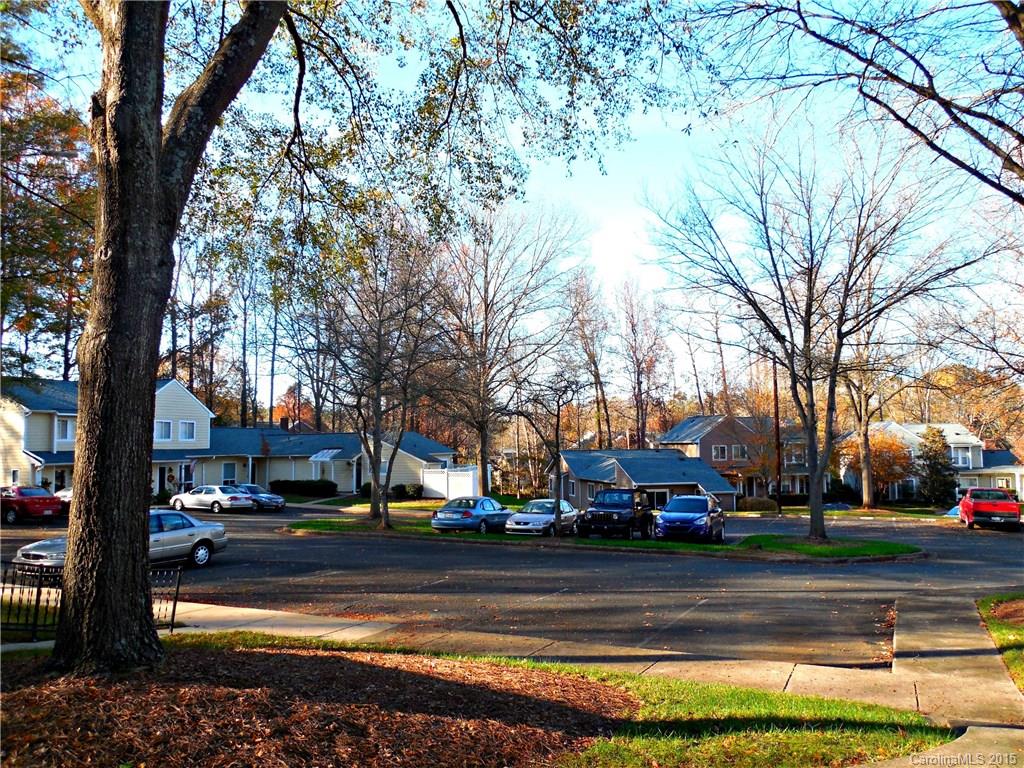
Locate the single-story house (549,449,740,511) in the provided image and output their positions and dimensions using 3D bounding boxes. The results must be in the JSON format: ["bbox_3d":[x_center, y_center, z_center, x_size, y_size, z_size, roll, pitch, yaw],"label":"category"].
[{"bbox_3d":[10.300,8.250,61.300,12.500,5.300,9.500,1,-5,-14],"label":"single-story house"}]

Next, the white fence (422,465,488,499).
[{"bbox_3d":[-3.850,6.772,49.701,3.900,2.000,2.400,-2,-6,22],"label":"white fence"}]

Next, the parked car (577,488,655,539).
[{"bbox_3d":[4.153,5.097,28.911,1.870,1.820,4.350,-3,-6,24],"label":"parked car"}]

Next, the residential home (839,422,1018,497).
[{"bbox_3d":[36.600,7.100,65.800,12.800,7.200,7.500,0,-4,-3],"label":"residential home"}]

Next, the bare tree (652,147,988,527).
[{"bbox_3d":[11.350,-1.800,27.400,11.800,14.800,10.800,0,-4,0],"label":"bare tree"}]

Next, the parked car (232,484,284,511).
[{"bbox_3d":[-15.835,6.918,45.373,4.600,1.450,1.770,-4,-7,37],"label":"parked car"}]

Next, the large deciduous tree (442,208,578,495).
[{"bbox_3d":[-0.206,-1.816,44.404,8.000,17.900,7.600,0,-6,0],"label":"large deciduous tree"}]

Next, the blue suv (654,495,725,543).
[{"bbox_3d":[6.430,4.810,26.350,1.830,1.660,4.400,-3,-7,24],"label":"blue suv"}]

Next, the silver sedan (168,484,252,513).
[{"bbox_3d":[-16.549,6.286,40.701,4.780,1.440,1.785,-3,-6,26],"label":"silver sedan"}]

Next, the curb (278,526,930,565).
[{"bbox_3d":[0.900,5.550,25.500,24.000,0.280,4.200,-2,-5,23],"label":"curb"}]

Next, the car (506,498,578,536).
[{"bbox_3d":[1.315,5.368,29.682,1.730,1.400,4.500,-2,-6,22],"label":"car"}]

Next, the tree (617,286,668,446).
[{"bbox_3d":[13.200,1.000,75.000,5.500,22.500,5.500,0,-4,0],"label":"tree"}]

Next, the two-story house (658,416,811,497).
[{"bbox_3d":[20.850,6.650,68.900,11.500,7.300,7.500,1,-5,-15],"label":"two-story house"}]

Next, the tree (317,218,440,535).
[{"bbox_3d":[-5.750,-0.700,32.400,5.400,13.900,5.300,0,-4,0],"label":"tree"}]

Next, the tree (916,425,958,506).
[{"bbox_3d":[28.194,5.381,49.278,3.000,5.500,3.000,0,-6,0],"label":"tree"}]

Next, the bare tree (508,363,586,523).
[{"bbox_3d":[1.406,2.495,27.316,2.900,6.250,2.900,0,-6,0],"label":"bare tree"}]

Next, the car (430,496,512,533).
[{"bbox_3d":[-1.460,5.500,31.300,1.850,1.420,4.950,-3,-7,24],"label":"car"}]

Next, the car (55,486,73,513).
[{"bbox_3d":[-20.617,5.680,36.073,4.600,1.450,1.780,-4,-7,33],"label":"car"}]

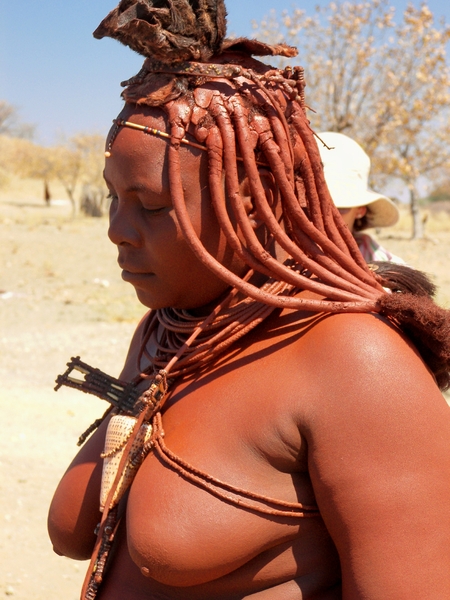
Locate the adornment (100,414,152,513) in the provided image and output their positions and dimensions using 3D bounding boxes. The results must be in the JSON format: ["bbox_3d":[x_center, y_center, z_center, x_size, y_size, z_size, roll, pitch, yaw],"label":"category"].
[{"bbox_3d":[-0.105,0.163,1.530,0.044,0.103,0.049,22,-14,-39],"label":"adornment"}]

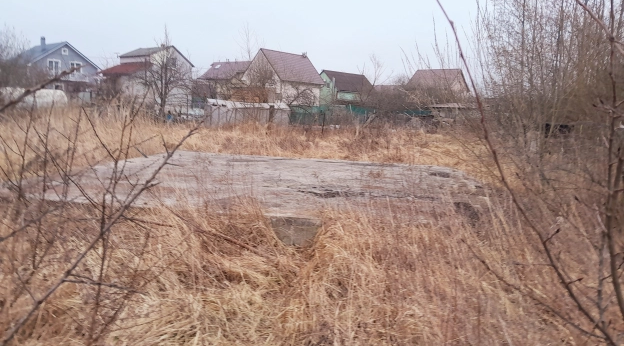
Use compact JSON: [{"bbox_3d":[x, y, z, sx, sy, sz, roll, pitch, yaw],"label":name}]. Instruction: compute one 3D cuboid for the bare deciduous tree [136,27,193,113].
[{"bbox_3d":[-12.968,-8.824,41.209,4.800,7.570,4.800,-1,9,-17],"label":"bare deciduous tree"}]

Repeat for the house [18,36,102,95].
[{"bbox_3d":[-30.873,-12.177,55.944,8.360,7.040,7.750,10,12,40],"label":"house"}]

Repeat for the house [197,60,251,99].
[{"bbox_3d":[-11.113,-12.463,67.741,10.000,7.000,8.000,10,12,39],"label":"house"}]

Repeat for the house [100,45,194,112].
[{"bbox_3d":[-20.367,-12.187,58.764,7.320,7.090,8.180,10,12,40],"label":"house"}]

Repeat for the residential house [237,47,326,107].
[{"bbox_3d":[-3.554,-11.888,60.489,6.450,7.020,9.180,8,11,34],"label":"residential house"}]

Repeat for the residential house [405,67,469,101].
[{"bbox_3d":[20.761,-13.576,77.287,7.460,6.740,7.600,10,12,40],"label":"residential house"}]

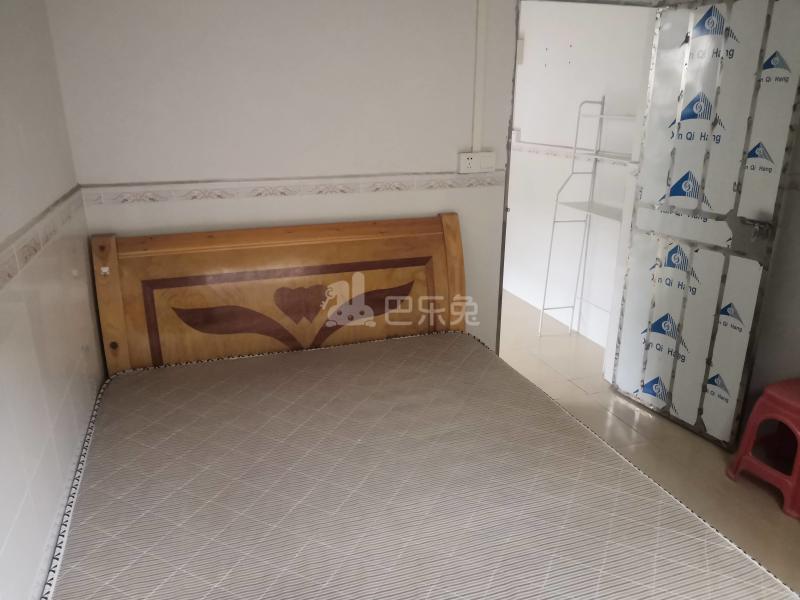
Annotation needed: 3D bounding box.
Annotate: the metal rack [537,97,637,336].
[{"bbox_3d":[1.158,-0.372,3.610,0.260,1.470,0.580,-7,21,-21],"label":"metal rack"}]

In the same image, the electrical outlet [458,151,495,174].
[{"bbox_3d":[0.333,-0.602,2.729,0.172,0.087,0.034,-6,20,-18],"label":"electrical outlet"}]

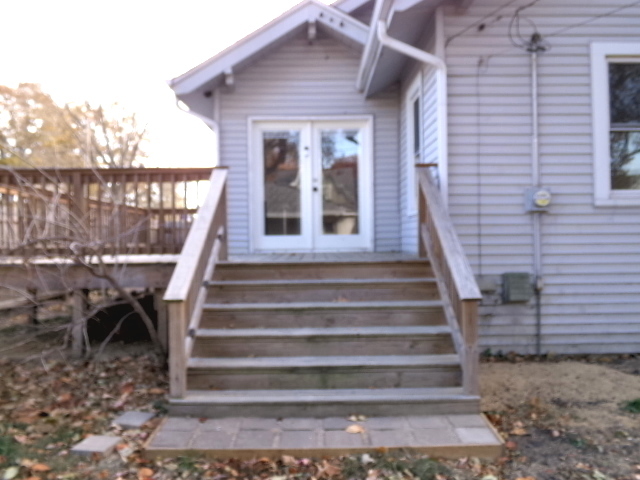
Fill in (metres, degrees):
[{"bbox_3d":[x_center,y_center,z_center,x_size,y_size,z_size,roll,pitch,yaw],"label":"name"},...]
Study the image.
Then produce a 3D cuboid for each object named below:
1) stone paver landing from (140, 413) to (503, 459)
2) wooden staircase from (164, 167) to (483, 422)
[{"bbox_3d":[0.022,1.207,3.190,2.060,0.085,0.480,-1,0,0],"label":"stone paver landing"},{"bbox_3d":[0.030,0.236,4.200,2.110,1.880,1.600,-1,0,0],"label":"wooden staircase"}]

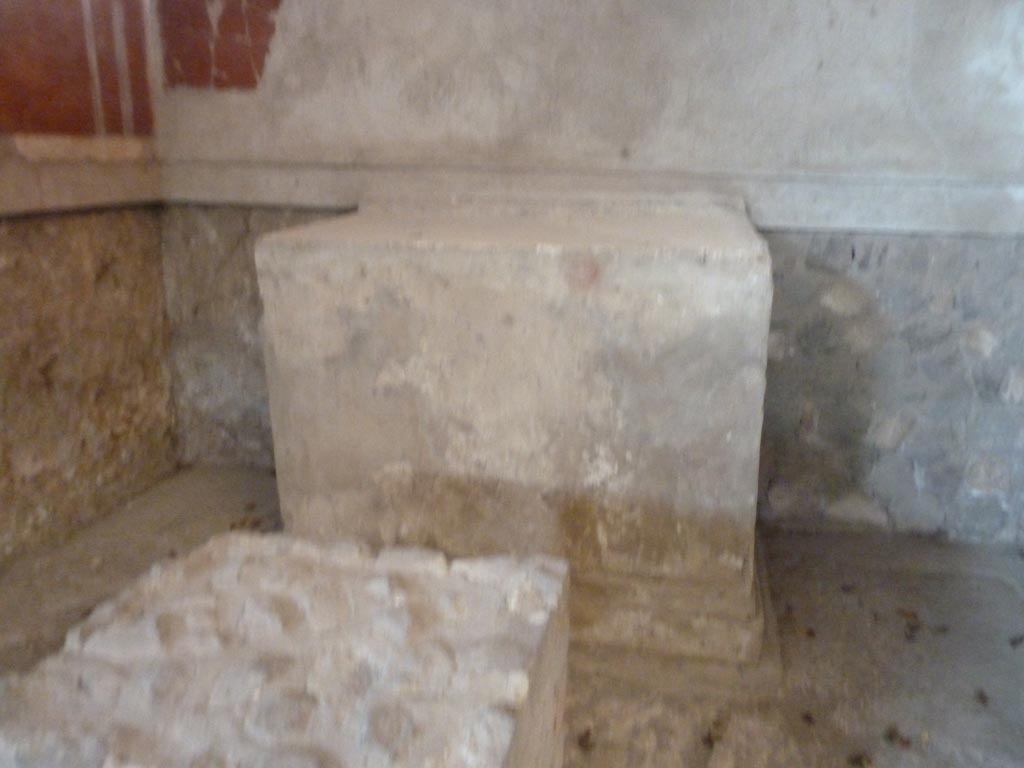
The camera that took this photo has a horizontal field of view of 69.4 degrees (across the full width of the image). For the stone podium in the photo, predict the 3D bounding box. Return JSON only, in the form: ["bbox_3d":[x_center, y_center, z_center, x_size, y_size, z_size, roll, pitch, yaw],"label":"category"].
[{"bbox_3d":[0.059,0.073,2.494,1.477,1.171,0.845,4,18,11],"label":"stone podium"}]

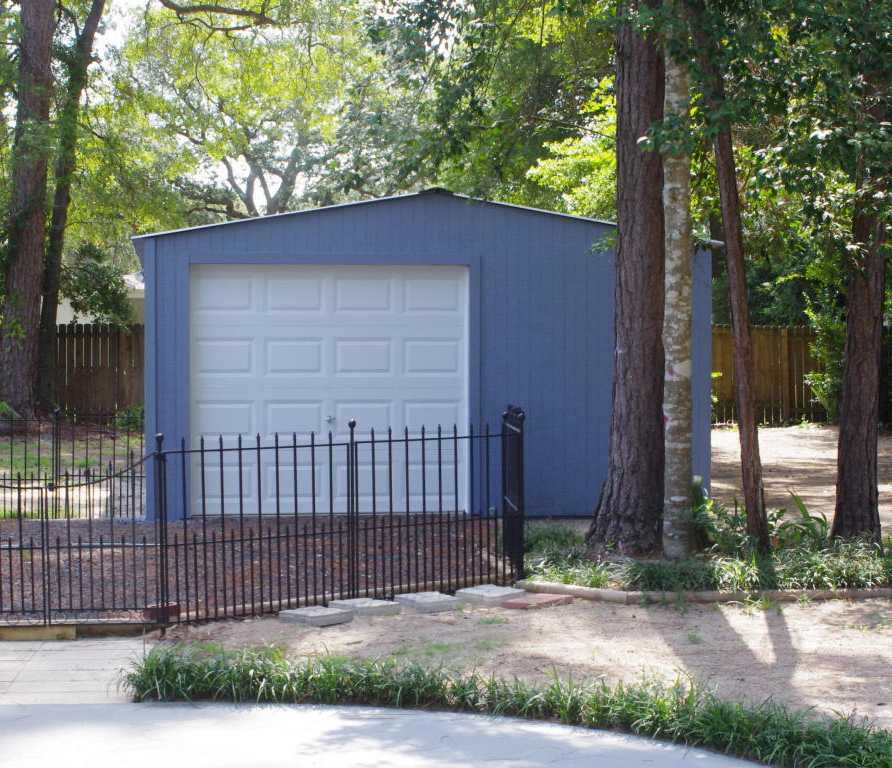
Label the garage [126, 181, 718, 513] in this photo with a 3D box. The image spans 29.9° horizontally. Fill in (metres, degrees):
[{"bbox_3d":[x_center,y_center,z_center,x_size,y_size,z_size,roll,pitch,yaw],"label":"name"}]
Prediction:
[{"bbox_3d":[-0.587,-0.342,17.460,5.171,2.869,6.300,0,1,-9],"label":"garage"}]

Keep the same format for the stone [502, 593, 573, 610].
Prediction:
[{"bbox_3d":[0.540,1.296,9.861,0.210,0.045,0.405,1,2,38],"label":"stone"}]

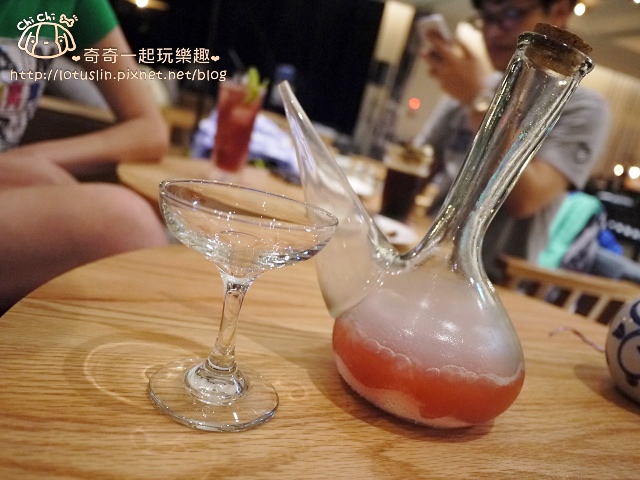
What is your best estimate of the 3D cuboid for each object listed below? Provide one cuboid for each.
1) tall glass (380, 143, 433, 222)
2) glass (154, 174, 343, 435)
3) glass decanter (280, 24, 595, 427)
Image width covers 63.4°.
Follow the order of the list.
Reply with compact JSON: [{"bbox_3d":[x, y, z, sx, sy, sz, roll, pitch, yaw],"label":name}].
[{"bbox_3d":[0.166,-0.109,1.014,0.086,0.136,0.086,13,13,0],"label":"tall glass"},{"bbox_3d":[-0.047,0.033,0.280,0.092,0.110,0.092,13,13,0],"label":"glass"},{"bbox_3d":[0.050,-0.013,0.297,0.176,0.231,0.114,13,13,0],"label":"glass decanter"}]

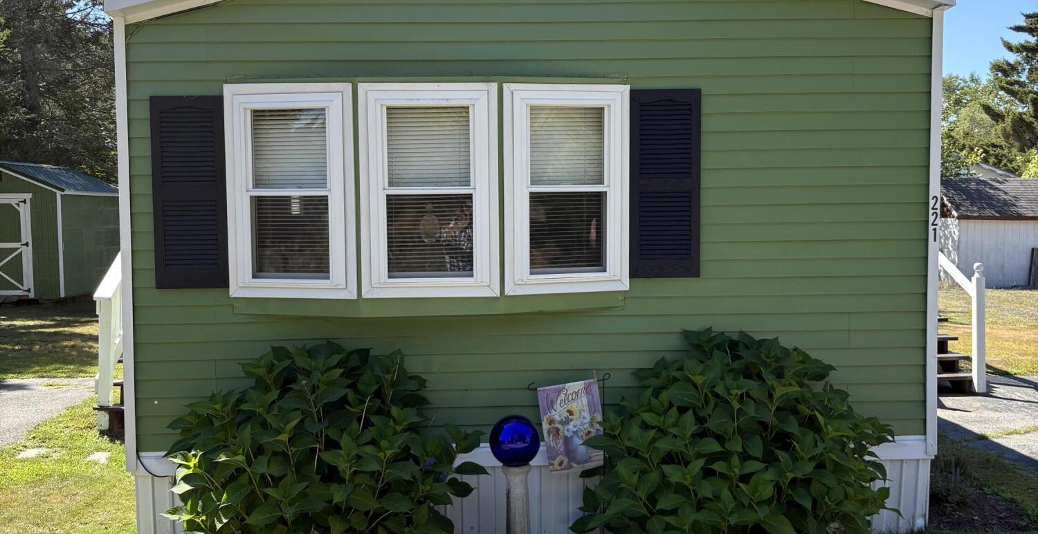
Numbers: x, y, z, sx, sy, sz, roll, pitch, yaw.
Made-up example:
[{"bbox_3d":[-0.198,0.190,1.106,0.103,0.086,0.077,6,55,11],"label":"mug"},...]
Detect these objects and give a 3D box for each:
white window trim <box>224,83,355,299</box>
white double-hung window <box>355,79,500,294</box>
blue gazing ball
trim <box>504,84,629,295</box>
[{"bbox_3d":[-1.186,-0.394,5.467,0.688,1.116,0.090,0,4,7],"label":"white window trim"},{"bbox_3d":[-0.464,-0.396,5.439,0.717,1.109,0.090,-1,4,-2],"label":"white double-hung window"},{"bbox_3d":[-0.020,0.880,5.258,0.255,0.255,0.255,-1,4,0],"label":"blue gazing ball"},{"bbox_3d":[0.250,-0.409,5.525,0.684,1.096,0.090,-2,4,-12],"label":"trim"}]

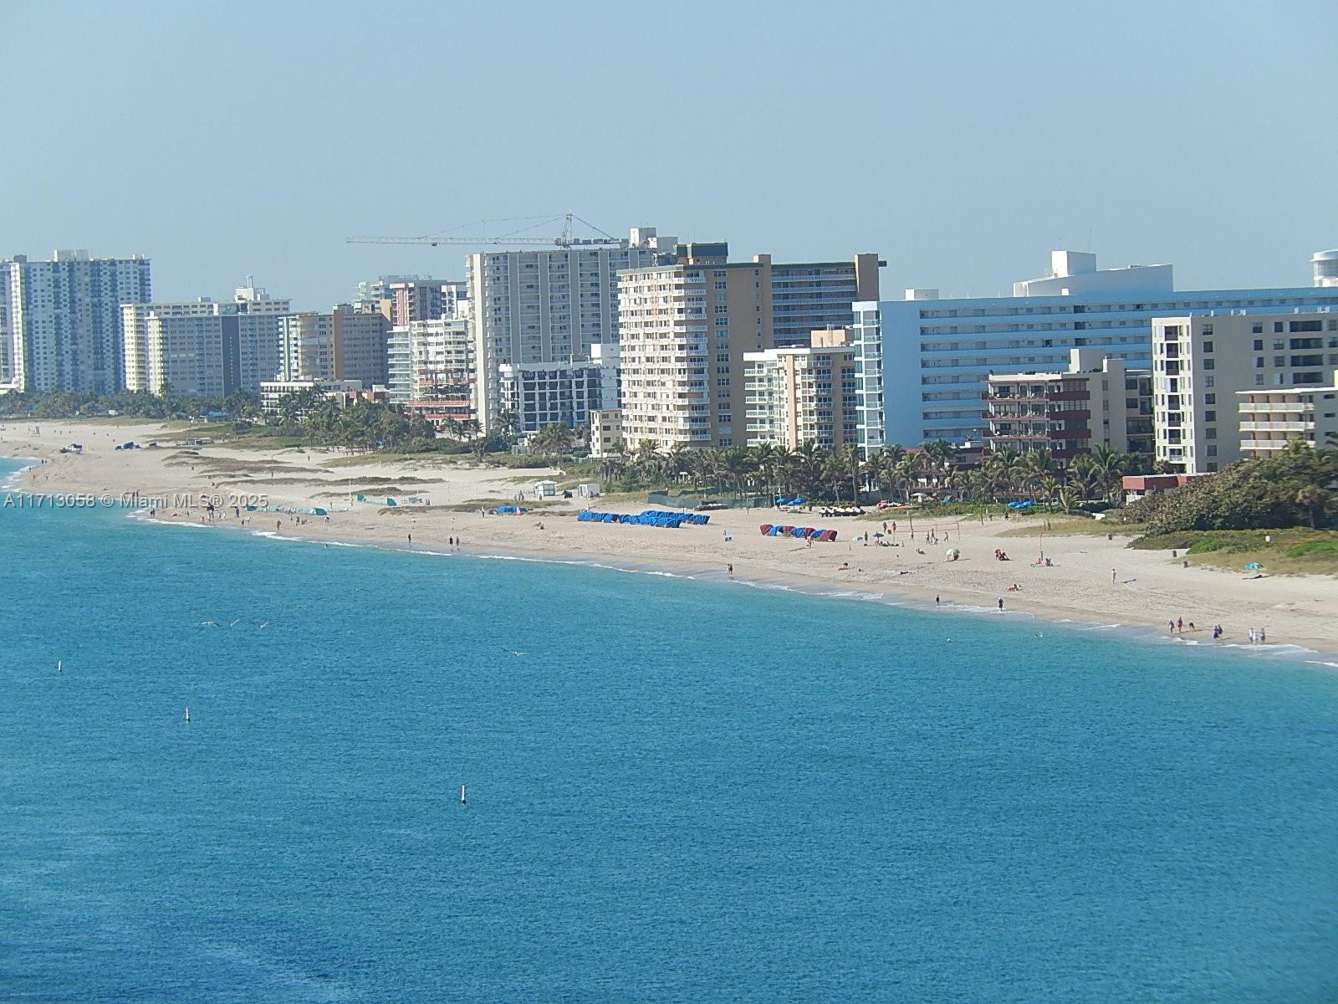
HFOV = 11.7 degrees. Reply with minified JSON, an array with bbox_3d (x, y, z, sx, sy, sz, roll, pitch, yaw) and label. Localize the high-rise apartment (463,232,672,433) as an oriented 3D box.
[{"bbox_3d":[-25.490,-46.079,1815.632,57.000,57.500,22.000,-2,2,-11],"label":"high-rise apartment"}]

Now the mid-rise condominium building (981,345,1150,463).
[{"bbox_3d":[67.012,-12.784,1082.936,20.000,24.200,31.000,-2,2,-18],"label":"mid-rise condominium building"}]

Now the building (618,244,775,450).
[{"bbox_3d":[6.323,-36.214,1552.723,20.000,49.800,84.000,-2,2,-11],"label":"building"}]

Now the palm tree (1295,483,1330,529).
[{"bbox_3d":[87.969,0.699,892.415,4.700,6.300,4.700,-2,2,0],"label":"palm tree"}]

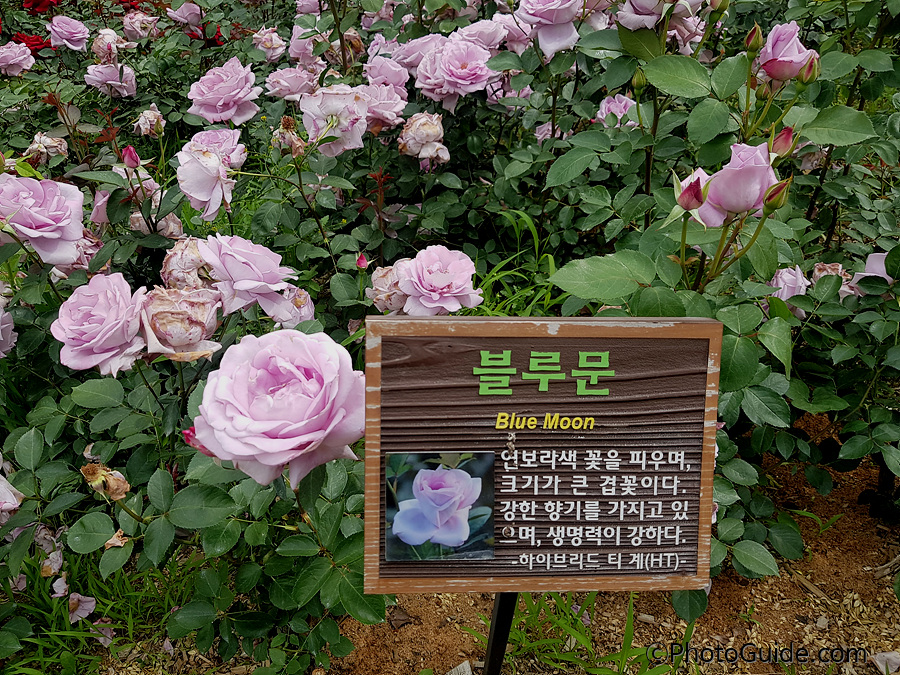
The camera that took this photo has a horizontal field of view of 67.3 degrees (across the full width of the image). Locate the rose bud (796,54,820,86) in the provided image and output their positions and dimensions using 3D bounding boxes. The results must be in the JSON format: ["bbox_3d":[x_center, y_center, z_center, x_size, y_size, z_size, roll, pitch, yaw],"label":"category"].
[{"bbox_3d":[0.355,-0.266,0.670,0.020,0.033,0.020,22,15,19],"label":"rose bud"}]

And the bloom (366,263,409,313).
[{"bbox_3d":[-0.084,-0.070,0.970,0.077,0.077,0.075,4,29,8],"label":"bloom"}]

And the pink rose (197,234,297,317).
[{"bbox_3d":[-0.247,-0.076,0.820,0.120,0.090,0.110,11,27,-18],"label":"pink rose"}]

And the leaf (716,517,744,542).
[{"bbox_3d":[0.387,0.264,0.930,0.046,0.011,0.034,-30,52,-9],"label":"leaf"}]

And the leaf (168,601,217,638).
[{"bbox_3d":[-0.333,0.368,0.880,0.059,0.012,0.044,-7,50,-6],"label":"leaf"}]

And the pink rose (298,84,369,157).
[{"bbox_3d":[-0.190,-0.353,1.100,0.112,0.110,0.080,3,28,5],"label":"pink rose"}]

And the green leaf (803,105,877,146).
[{"bbox_3d":[0.375,-0.196,0.650,0.069,0.012,0.047,8,54,6],"label":"green leaf"}]

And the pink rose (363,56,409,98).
[{"bbox_3d":[-0.115,-0.469,1.220,0.080,0.075,0.080,-3,28,-5],"label":"pink rose"}]

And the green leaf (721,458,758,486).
[{"bbox_3d":[0.373,0.175,0.869,0.047,0.012,0.036,29,67,30],"label":"green leaf"}]

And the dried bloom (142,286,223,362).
[{"bbox_3d":[-0.318,-0.017,0.800,0.091,0.080,0.088,0,32,0],"label":"dried bloom"}]

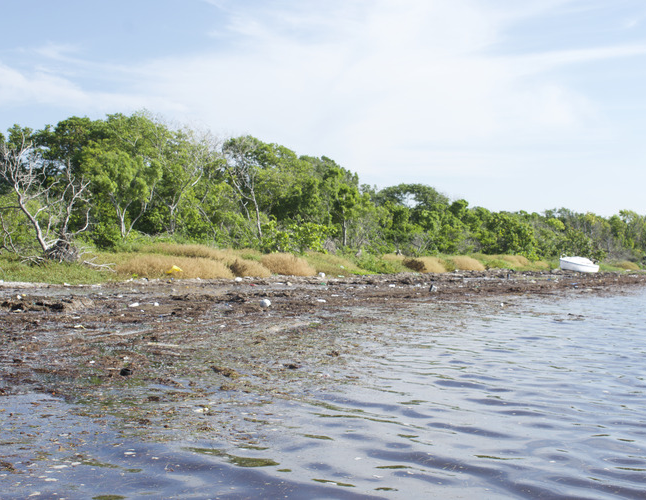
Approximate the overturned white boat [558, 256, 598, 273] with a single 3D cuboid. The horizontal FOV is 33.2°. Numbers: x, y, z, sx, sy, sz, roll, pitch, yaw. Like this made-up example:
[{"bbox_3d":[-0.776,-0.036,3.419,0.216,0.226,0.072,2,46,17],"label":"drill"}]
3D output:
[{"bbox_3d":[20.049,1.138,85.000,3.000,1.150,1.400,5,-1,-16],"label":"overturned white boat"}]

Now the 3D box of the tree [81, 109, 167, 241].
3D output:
[{"bbox_3d":[-9.625,-3.528,52.000,4.100,6.100,4.000,0,-1,0],"label":"tree"}]

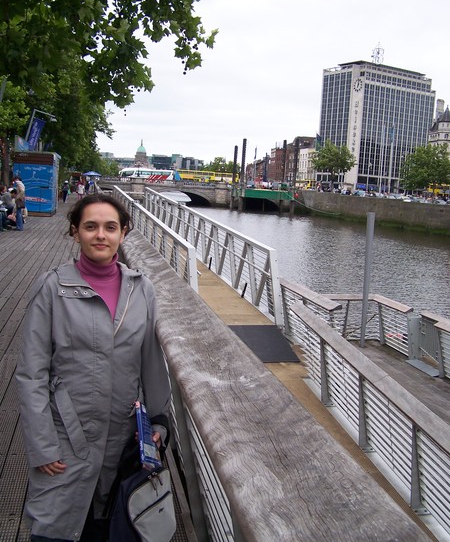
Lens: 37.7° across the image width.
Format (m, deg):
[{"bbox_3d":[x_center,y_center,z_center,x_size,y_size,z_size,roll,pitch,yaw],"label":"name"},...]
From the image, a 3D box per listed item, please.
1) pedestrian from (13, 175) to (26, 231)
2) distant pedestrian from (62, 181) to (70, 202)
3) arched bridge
[{"bbox_3d":[-6.562,-2.152,21.039,0.370,1.720,0.480,3,7,0],"label":"pedestrian"},{"bbox_3d":[-12.057,-6.030,50.245,0.520,1.680,0.420,2,7,-8],"label":"distant pedestrian"},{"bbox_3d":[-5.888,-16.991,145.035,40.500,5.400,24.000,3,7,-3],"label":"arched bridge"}]

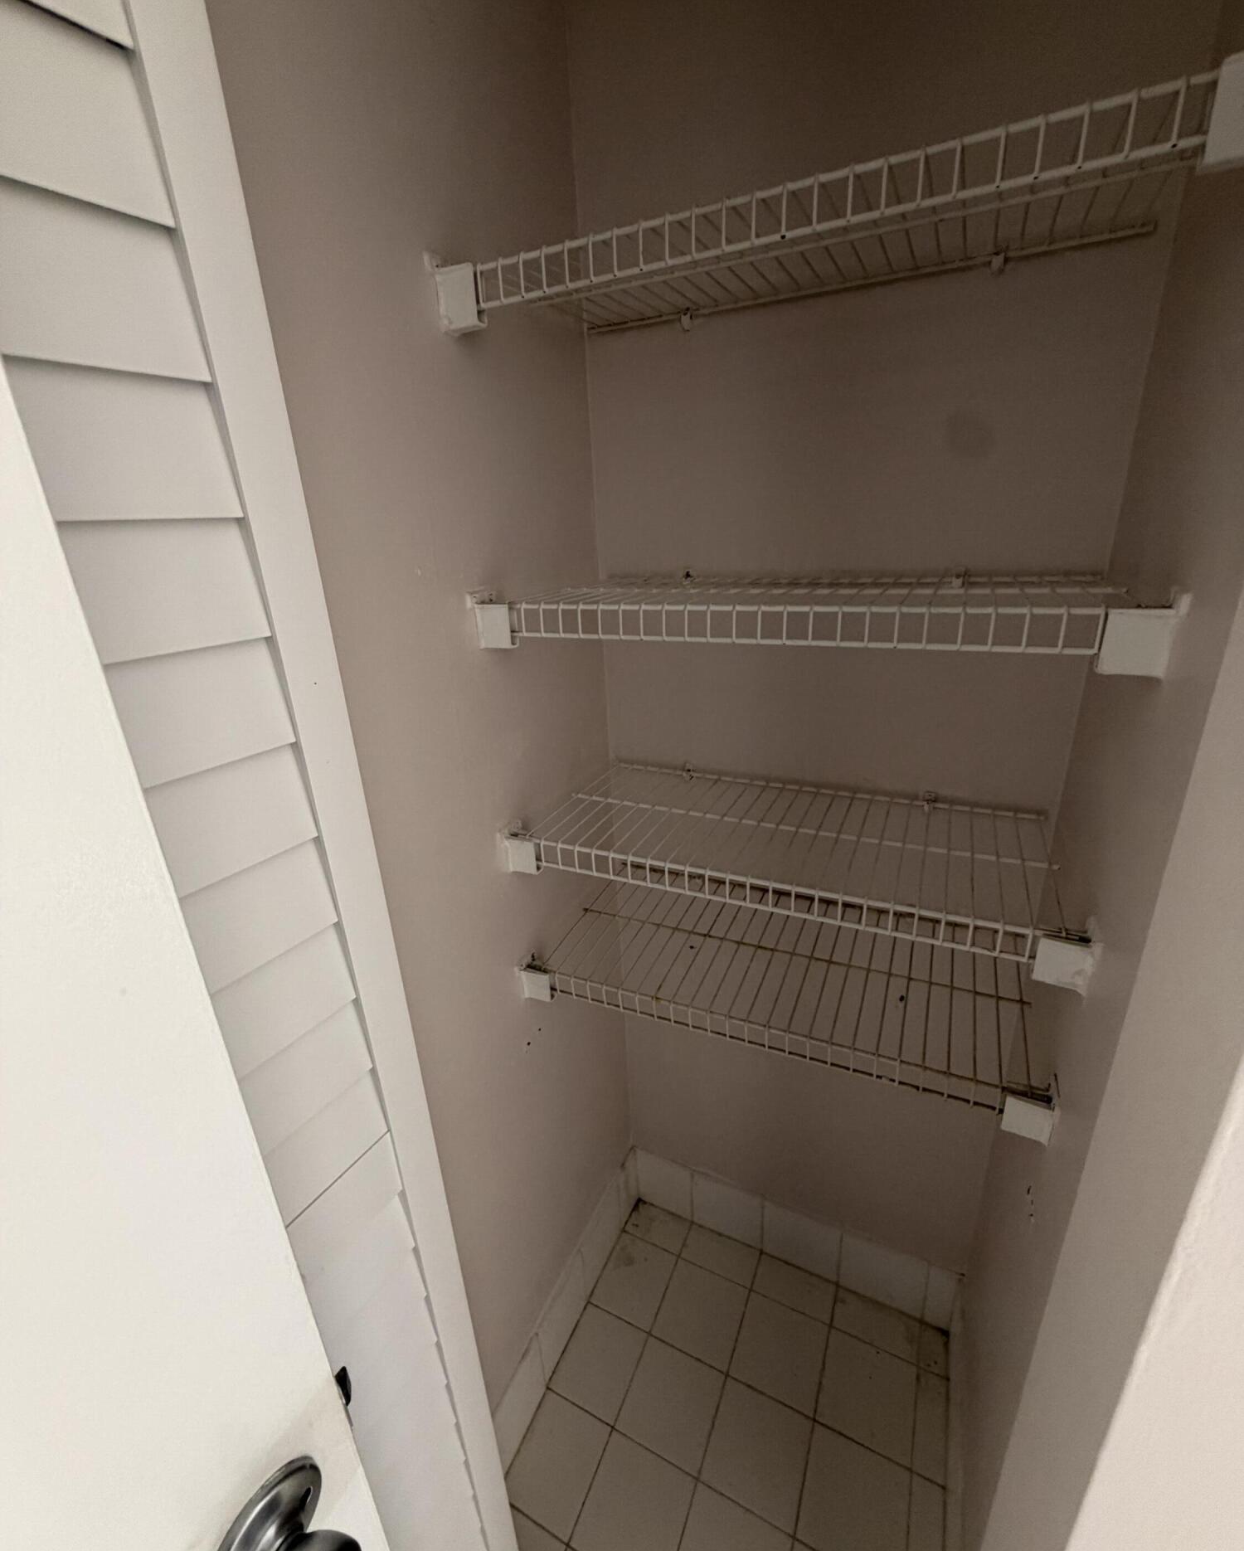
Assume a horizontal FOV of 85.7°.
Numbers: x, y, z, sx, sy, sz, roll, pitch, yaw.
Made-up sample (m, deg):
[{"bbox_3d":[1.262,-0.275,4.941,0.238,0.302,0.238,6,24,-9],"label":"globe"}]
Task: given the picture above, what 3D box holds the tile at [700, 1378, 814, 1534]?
[{"bbox_3d":[0.226,1.120,1.113,0.151,0.008,0.152,8,24,25],"label":"tile"}]

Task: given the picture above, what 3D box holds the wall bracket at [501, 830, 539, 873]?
[{"bbox_3d":[-0.128,0.104,0.910,0.040,0.052,0.025,8,24,25],"label":"wall bracket"}]

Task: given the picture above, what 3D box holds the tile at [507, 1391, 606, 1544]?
[{"bbox_3d":[-0.109,1.138,1.112,0.130,0.008,0.152,8,24,25],"label":"tile"}]

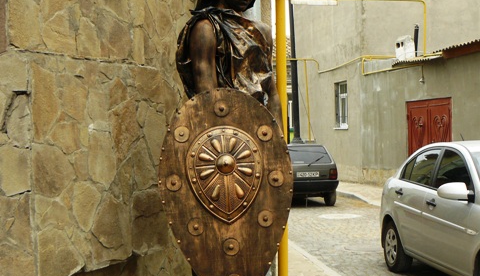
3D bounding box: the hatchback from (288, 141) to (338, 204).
[{"bbox_3d":[1.270,0.900,16.750,1.570,1.420,3.720,-1,0,-9],"label":"hatchback"}]

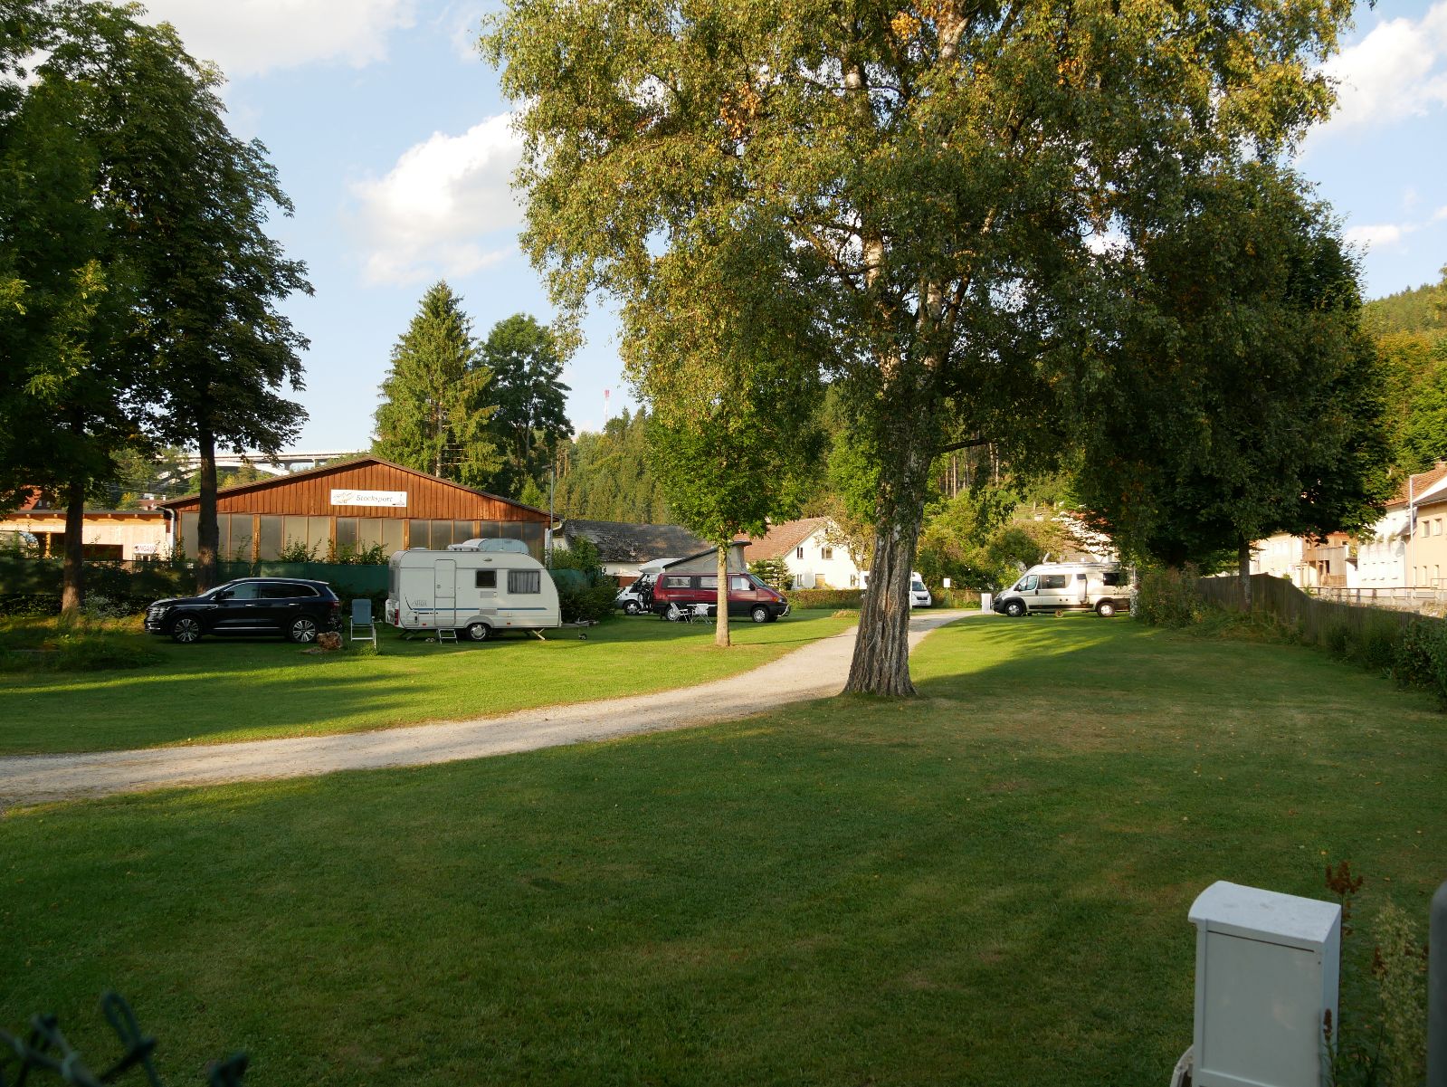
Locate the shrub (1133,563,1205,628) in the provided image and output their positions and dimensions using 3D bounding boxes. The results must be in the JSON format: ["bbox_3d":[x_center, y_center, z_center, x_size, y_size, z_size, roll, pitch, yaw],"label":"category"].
[{"bbox_3d":[15.383,1.822,40.550,2.100,2.150,2.000,0,-3,0],"label":"shrub"}]

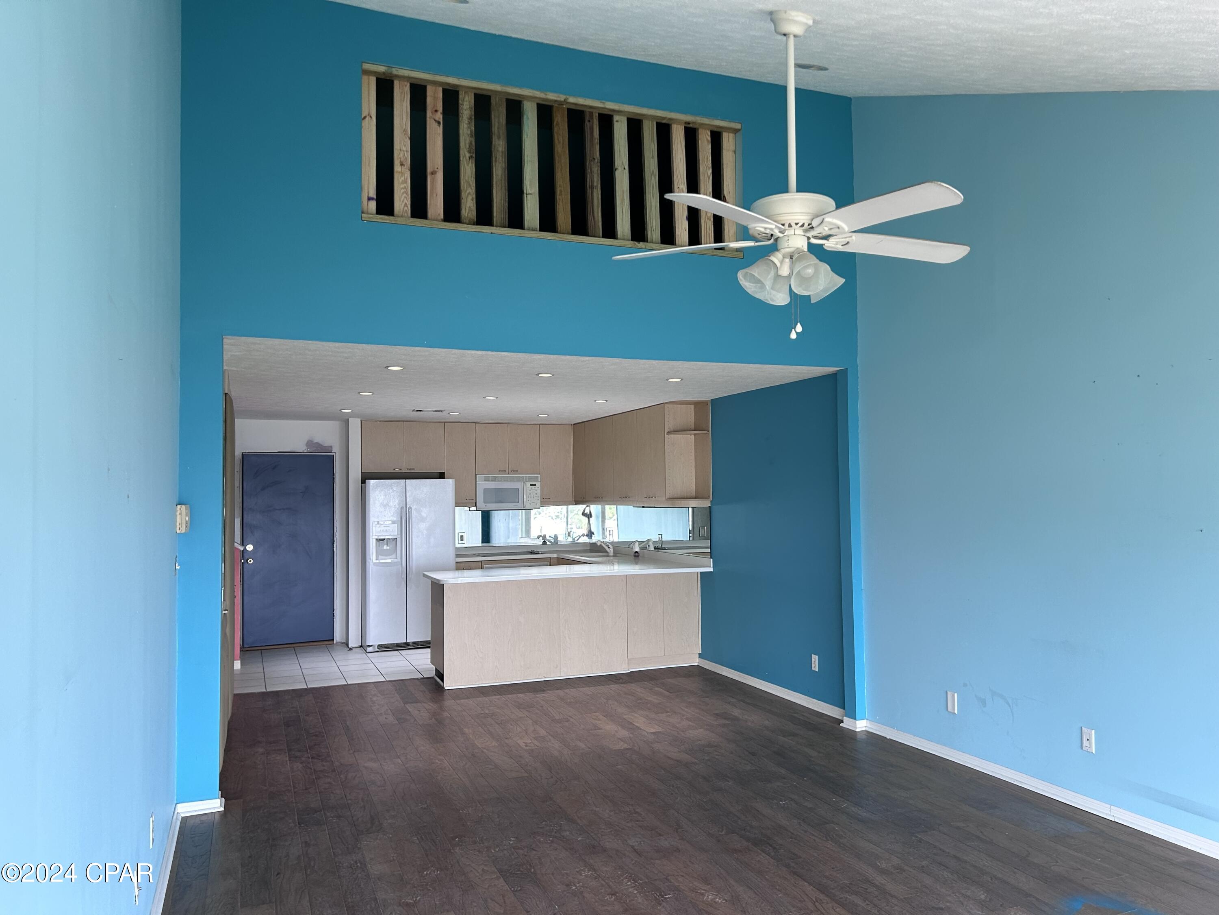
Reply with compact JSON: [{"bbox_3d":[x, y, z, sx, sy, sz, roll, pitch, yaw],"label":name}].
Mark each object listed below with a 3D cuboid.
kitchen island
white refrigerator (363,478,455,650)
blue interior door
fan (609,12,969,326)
[{"bbox_3d":[-0.364,1.447,8.096,2.410,0.915,0.880,0,-3,-22],"label":"kitchen island"},{"bbox_3d":[-2.166,1.118,9.790,0.916,1.760,0.750,0,-3,-22],"label":"white refrigerator"},{"bbox_3d":[-3.423,0.969,9.775,0.913,2.022,0.050,0,-3,-22],"label":"blue interior door"},{"bbox_3d":[0.654,-1.013,3.186,1.330,1.123,1.330,0,-3,-22],"label":"fan"}]

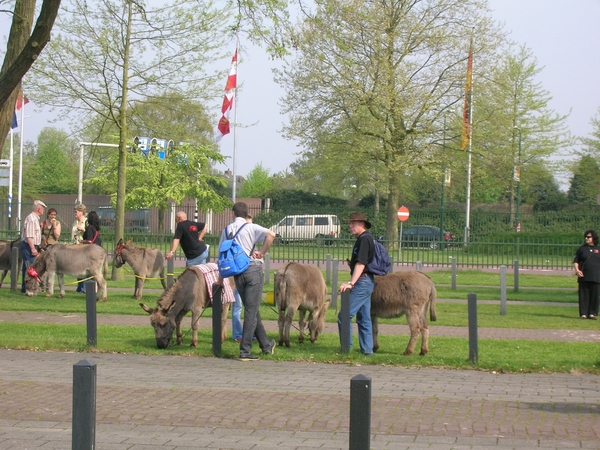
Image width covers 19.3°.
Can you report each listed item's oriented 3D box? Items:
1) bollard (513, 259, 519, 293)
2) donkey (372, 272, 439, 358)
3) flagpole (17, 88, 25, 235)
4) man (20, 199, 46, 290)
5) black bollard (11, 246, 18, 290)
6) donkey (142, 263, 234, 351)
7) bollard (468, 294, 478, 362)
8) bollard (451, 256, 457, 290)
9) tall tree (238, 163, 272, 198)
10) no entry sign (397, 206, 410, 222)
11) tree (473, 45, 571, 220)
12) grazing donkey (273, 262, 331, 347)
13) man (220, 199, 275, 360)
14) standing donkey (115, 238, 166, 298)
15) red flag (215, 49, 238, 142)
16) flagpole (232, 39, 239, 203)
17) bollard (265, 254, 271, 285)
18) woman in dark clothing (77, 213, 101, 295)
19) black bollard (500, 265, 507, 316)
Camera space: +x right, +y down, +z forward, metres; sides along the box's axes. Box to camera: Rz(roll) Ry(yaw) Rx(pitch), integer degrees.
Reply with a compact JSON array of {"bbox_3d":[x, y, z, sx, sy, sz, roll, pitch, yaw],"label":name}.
[{"bbox_3d":[5.322,1.250,43.500,0.110,0.780,0.110,2,0,0],"label":"bollard"},{"bbox_3d":[1.071,1.065,21.900,1.350,1.120,0.450,2,0,41],"label":"donkey"},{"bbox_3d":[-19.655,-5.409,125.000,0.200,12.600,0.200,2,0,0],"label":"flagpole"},{"bbox_3d":[-5.019,0.405,33.300,0.450,1.740,0.520,2,0,-13],"label":"man"},{"bbox_3d":[-5.676,0.876,35.200,0.120,0.870,0.120,2,0,-27],"label":"black bollard"},{"bbox_3d":[-1.303,1.010,22.050,0.500,1.030,1.450,2,0,32],"label":"donkey"},{"bbox_3d":[1.996,1.192,20.400,0.105,0.810,0.105,1,0,10],"label":"bollard"},{"bbox_3d":[3.673,1.165,42.300,0.100,0.800,0.100,1,0,10],"label":"bollard"},{"bbox_3d":[-4.153,-2.473,165.000,3.600,6.900,3.600,1,0,10],"label":"tall tree"},{"bbox_3d":[4.069,-0.432,69.500,0.610,0.610,0.060,1,0,-38],"label":"no entry sign"},{"bbox_3d":[15.805,-5.615,127.975,7.400,14.500,7.400,2,0,0],"label":"tree"},{"bbox_3d":[0.045,1.019,22.800,0.440,1.050,1.300,2,0,21],"label":"grazing donkey"},{"bbox_3d":[-0.606,0.652,20.400,0.640,1.790,0.540,1,0,-12],"label":"man"},{"bbox_3d":[-2.905,0.806,32.400,0.400,1.100,1.200,2,0,41],"label":"standing donkey"},{"bbox_3d":[-5.492,-9.742,133.000,1.400,7.000,0.500,2,0,0],"label":"red flag"},{"bbox_3d":[-4.730,-6.557,132.974,0.200,15.200,0.200,2,0,0],"label":"flagpole"},{"bbox_3d":[-0.791,1.088,43.700,0.105,0.750,0.105,2,0,0],"label":"bollard"},{"bbox_3d":[-4.181,0.547,35.200,0.420,1.630,0.450,2,0,37],"label":"woman in dark clothing"},{"bbox_3d":[3.618,1.163,31.400,0.110,0.920,0.110,2,0,9],"label":"black bollard"}]

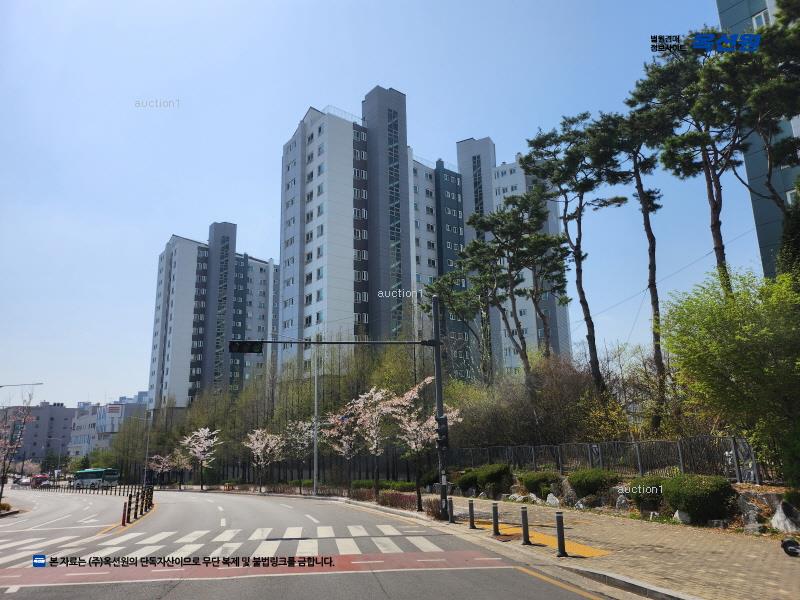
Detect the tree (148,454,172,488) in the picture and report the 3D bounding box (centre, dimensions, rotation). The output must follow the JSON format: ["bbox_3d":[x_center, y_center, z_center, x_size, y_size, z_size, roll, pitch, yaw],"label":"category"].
[{"bbox_3d":[-24.698,17.765,57.382,2.672,3.440,2.700,4,-14,-22],"label":"tree"}]

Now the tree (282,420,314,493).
[{"bbox_3d":[-6.729,10.472,37.028,2.237,4.747,2.300,1,-13,-10],"label":"tree"}]

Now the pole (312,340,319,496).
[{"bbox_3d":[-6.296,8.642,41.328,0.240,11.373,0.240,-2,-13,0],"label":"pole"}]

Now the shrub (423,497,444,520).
[{"bbox_3d":[1.262,7.854,20.900,0.850,0.820,1.000,-2,-13,0],"label":"shrub"}]

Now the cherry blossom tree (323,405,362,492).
[{"bbox_3d":[-3.365,8.883,33.080,2.461,5.216,2.600,0,-13,-6],"label":"cherry blossom tree"}]

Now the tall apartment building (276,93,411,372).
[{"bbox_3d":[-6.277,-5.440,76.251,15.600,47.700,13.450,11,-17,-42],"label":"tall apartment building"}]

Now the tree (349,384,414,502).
[{"bbox_3d":[-1.093,8.279,32.762,3.600,6.527,3.500,-2,-13,0],"label":"tree"}]

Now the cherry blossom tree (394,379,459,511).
[{"bbox_3d":[1.249,6.433,25.188,2.900,5.894,2.900,-2,-13,0],"label":"cherry blossom tree"}]

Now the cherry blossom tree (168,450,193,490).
[{"bbox_3d":[-21.409,16.577,54.431,2.434,3.878,2.400,4,-14,-20],"label":"cherry blossom tree"}]

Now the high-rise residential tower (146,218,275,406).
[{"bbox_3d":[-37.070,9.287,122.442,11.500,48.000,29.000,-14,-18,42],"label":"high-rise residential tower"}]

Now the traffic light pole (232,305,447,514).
[{"bbox_3d":[-1.962,3.500,18.414,7.350,7.456,0.600,1,-13,-9],"label":"traffic light pole"}]

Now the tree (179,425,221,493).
[{"bbox_3d":[-17.413,13.988,49.105,3.672,5.440,3.500,3,-14,-19],"label":"tree"}]

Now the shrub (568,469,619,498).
[{"bbox_3d":[6.858,6.481,19.600,1.746,0.930,1.572,-5,-13,18],"label":"shrub"}]

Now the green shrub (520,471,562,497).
[{"bbox_3d":[6.902,9.075,27.443,2.000,1.200,1.700,-2,-13,0],"label":"green shrub"}]

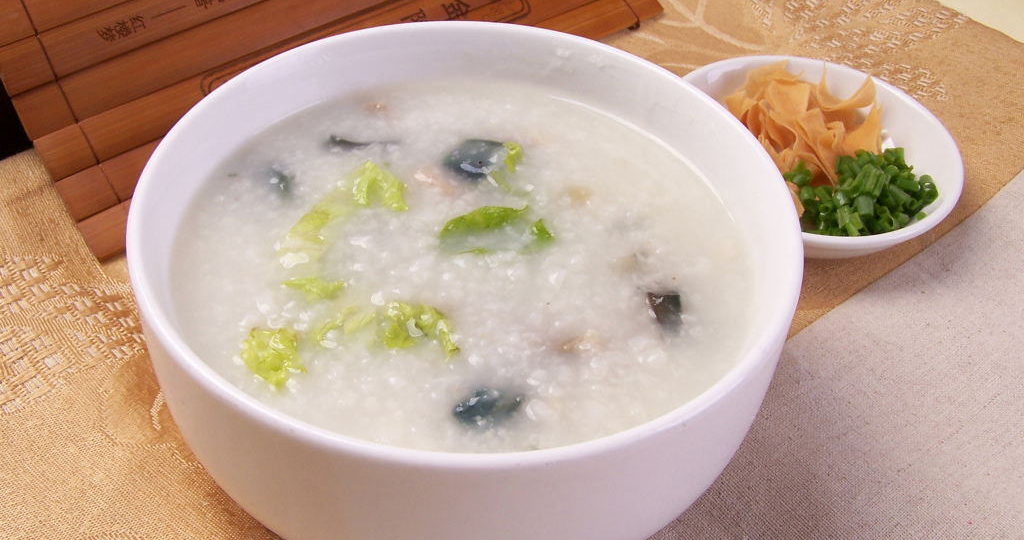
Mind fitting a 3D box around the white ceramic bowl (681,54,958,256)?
[{"bbox_3d":[0.094,-0.032,0.369,0.099,0.024,0.099,4,44,0],"label":"white ceramic bowl"}]

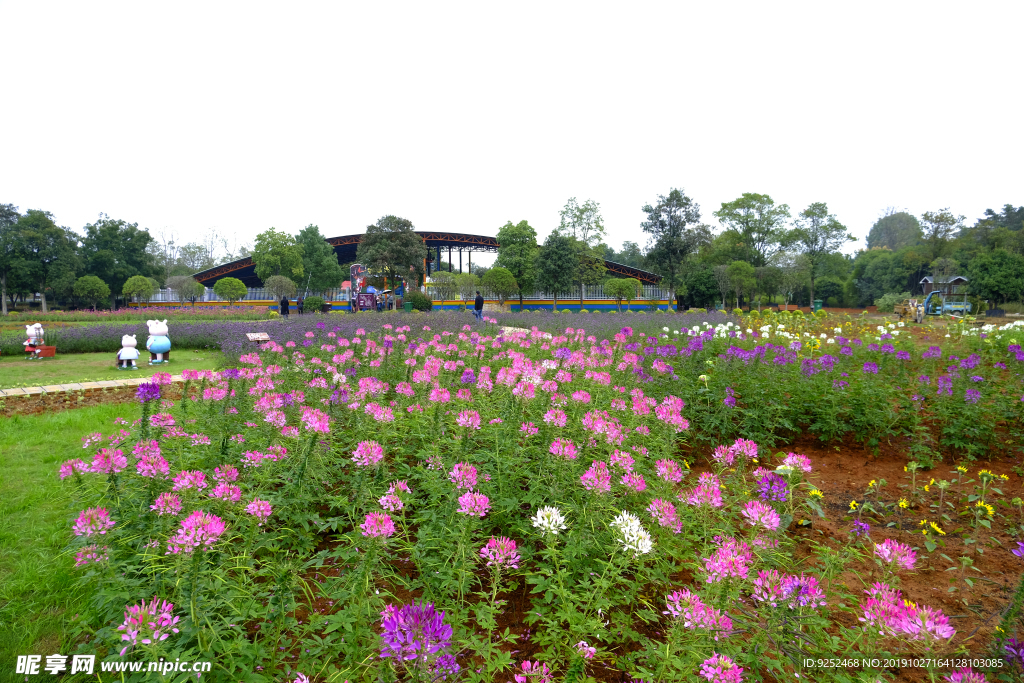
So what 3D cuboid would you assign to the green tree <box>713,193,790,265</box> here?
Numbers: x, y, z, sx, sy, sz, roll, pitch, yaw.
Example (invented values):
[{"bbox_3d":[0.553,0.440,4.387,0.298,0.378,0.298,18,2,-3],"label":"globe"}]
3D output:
[{"bbox_3d":[24.814,-9.299,67.507,8.730,11.983,8.730,0,4,0],"label":"green tree"}]

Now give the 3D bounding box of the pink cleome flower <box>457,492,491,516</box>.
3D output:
[{"bbox_3d":[-0.157,0.669,2.700,0.133,0.102,0.133,0,4,0],"label":"pink cleome flower"}]

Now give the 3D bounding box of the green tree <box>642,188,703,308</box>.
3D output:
[{"bbox_3d":[13.246,-7.634,54.000,4.952,9.986,4.704,0,4,0],"label":"green tree"}]

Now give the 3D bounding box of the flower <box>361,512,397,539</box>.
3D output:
[{"bbox_3d":[-0.571,0.787,2.800,0.154,0.102,0.154,0,4,0],"label":"flower"}]

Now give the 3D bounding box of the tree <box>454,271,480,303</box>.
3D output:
[{"bbox_3d":[-3.730,-4.229,54.838,2.186,3.092,2.186,0,4,0],"label":"tree"}]

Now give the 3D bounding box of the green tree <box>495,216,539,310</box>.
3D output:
[{"bbox_3d":[0.385,-6.505,56.000,3.800,8.000,3.700,0,4,0],"label":"green tree"}]

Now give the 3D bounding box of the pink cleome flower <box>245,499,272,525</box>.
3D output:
[{"bbox_3d":[-1.220,0.818,3.150,0.135,0.110,0.135,0,4,0],"label":"pink cleome flower"}]

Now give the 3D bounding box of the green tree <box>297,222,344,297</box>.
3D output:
[{"bbox_3d":[-16.770,-6.577,57.000,4.356,7.231,4.138,0,4,0],"label":"green tree"}]

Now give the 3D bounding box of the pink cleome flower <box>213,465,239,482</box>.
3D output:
[{"bbox_3d":[-1.620,0.746,3.700,0.147,0.102,0.147,0,4,0],"label":"pink cleome flower"}]

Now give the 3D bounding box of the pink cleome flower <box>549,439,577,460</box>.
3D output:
[{"bbox_3d":[0.240,0.503,3.046,0.139,0.100,0.133,0,4,0],"label":"pink cleome flower"}]

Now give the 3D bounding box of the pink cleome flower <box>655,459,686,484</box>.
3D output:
[{"bbox_3d":[0.616,0.503,2.550,0.118,0.090,0.115,0,4,0],"label":"pink cleome flower"}]

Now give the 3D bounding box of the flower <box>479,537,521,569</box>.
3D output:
[{"bbox_3d":[-0.040,0.726,2.250,0.135,0.103,0.135,0,4,0],"label":"flower"}]

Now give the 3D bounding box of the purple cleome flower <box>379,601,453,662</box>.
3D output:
[{"bbox_3d":[-0.203,0.615,1.386,0.154,0.123,0.146,0,4,0],"label":"purple cleome flower"}]

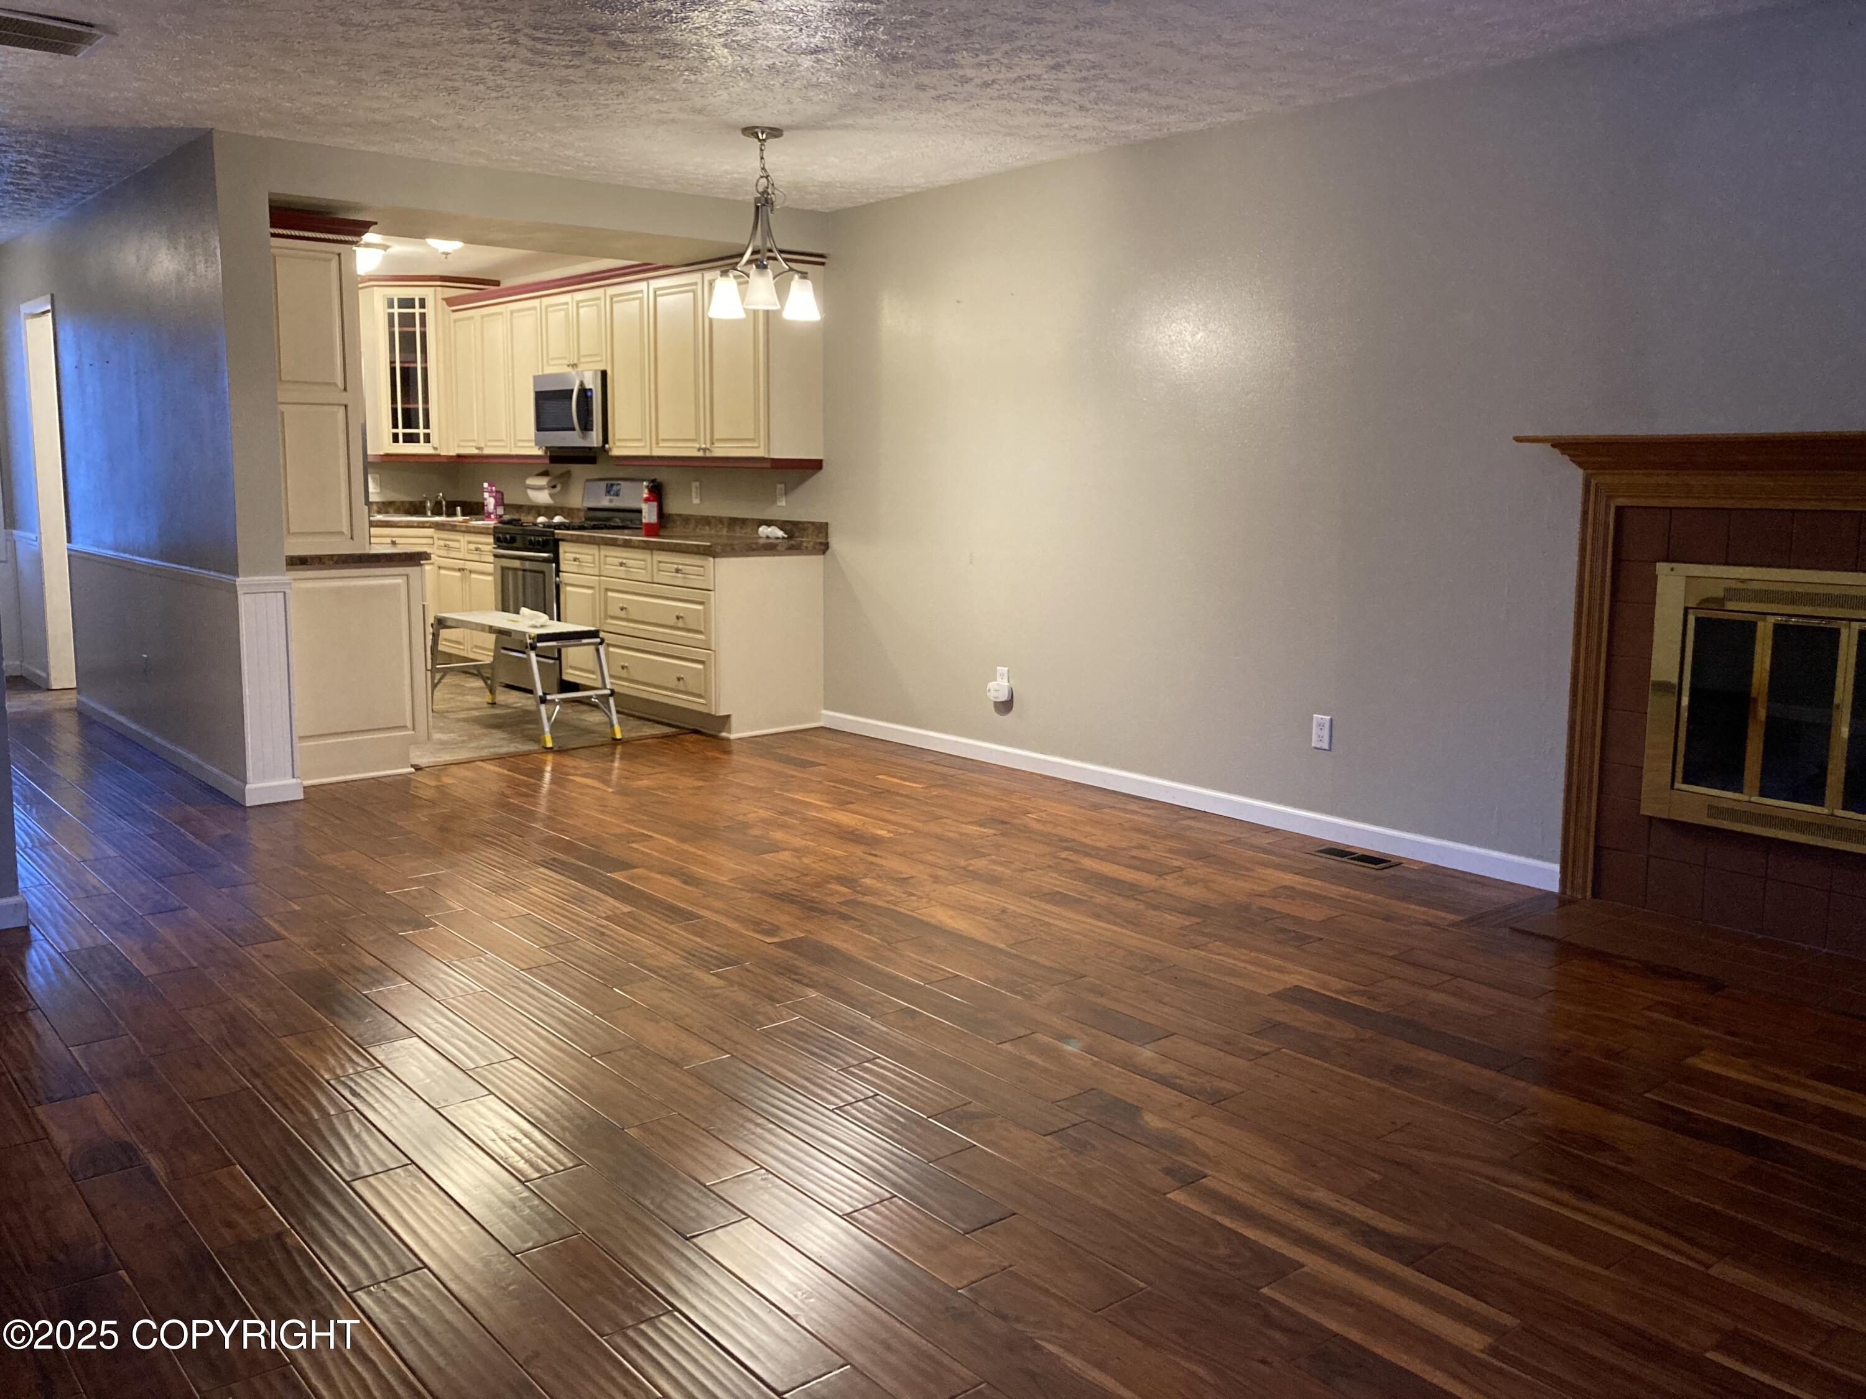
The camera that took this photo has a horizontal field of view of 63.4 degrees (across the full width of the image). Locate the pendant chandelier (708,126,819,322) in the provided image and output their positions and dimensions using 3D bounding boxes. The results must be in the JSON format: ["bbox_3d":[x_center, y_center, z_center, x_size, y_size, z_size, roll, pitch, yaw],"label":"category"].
[{"bbox_3d":[-0.601,-1.690,5.357,0.410,0.645,0.410,-1,9,-6],"label":"pendant chandelier"}]

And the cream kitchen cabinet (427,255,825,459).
[{"bbox_3d":[-1.813,-1.815,8.463,0.322,0.905,3.660,-7,11,-39],"label":"cream kitchen cabinet"}]

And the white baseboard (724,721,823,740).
[{"bbox_3d":[-0.732,0.146,7.261,0.540,0.026,0.018,-7,11,-39],"label":"white baseboard"}]

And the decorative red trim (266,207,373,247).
[{"bbox_3d":[-2.372,-1.819,5.840,0.400,0.094,0.120,-7,11,-39],"label":"decorative red trim"}]

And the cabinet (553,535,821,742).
[{"bbox_3d":[-1.259,-0.362,7.769,0.625,0.870,1.550,-7,11,-39],"label":"cabinet"}]

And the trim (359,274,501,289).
[{"bbox_3d":[-3.340,-2.696,9.874,0.900,0.085,0.600,1,9,5],"label":"trim"}]

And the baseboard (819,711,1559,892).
[{"bbox_3d":[0.681,0.316,5.998,0.016,0.085,3.787,-7,11,-39],"label":"baseboard"}]

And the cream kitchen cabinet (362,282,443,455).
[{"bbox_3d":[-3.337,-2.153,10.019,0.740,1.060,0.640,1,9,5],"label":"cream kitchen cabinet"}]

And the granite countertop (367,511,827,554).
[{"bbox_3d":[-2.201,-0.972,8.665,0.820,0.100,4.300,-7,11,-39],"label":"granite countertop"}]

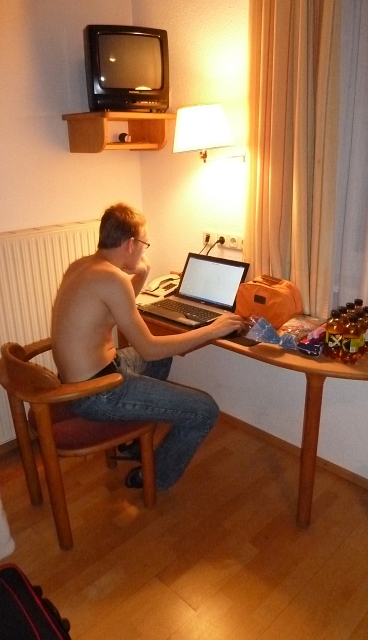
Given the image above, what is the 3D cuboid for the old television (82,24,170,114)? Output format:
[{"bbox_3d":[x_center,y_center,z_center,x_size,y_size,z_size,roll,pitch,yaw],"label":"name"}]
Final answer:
[{"bbox_3d":[-0.302,-1.209,2.295,0.385,0.356,0.316,-11,22,-24],"label":"old television"}]

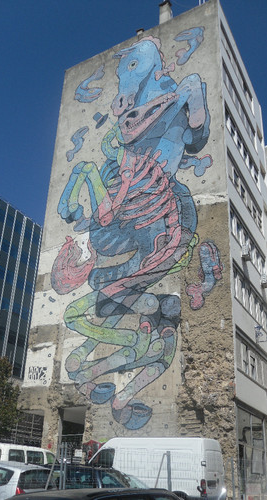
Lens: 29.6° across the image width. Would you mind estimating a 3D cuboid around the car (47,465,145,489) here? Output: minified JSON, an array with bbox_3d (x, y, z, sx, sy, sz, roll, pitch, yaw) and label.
[{"bbox_3d":[-0.921,6.831,14.063,4.450,1.460,1.760,-9,-28,22],"label":"car"}]

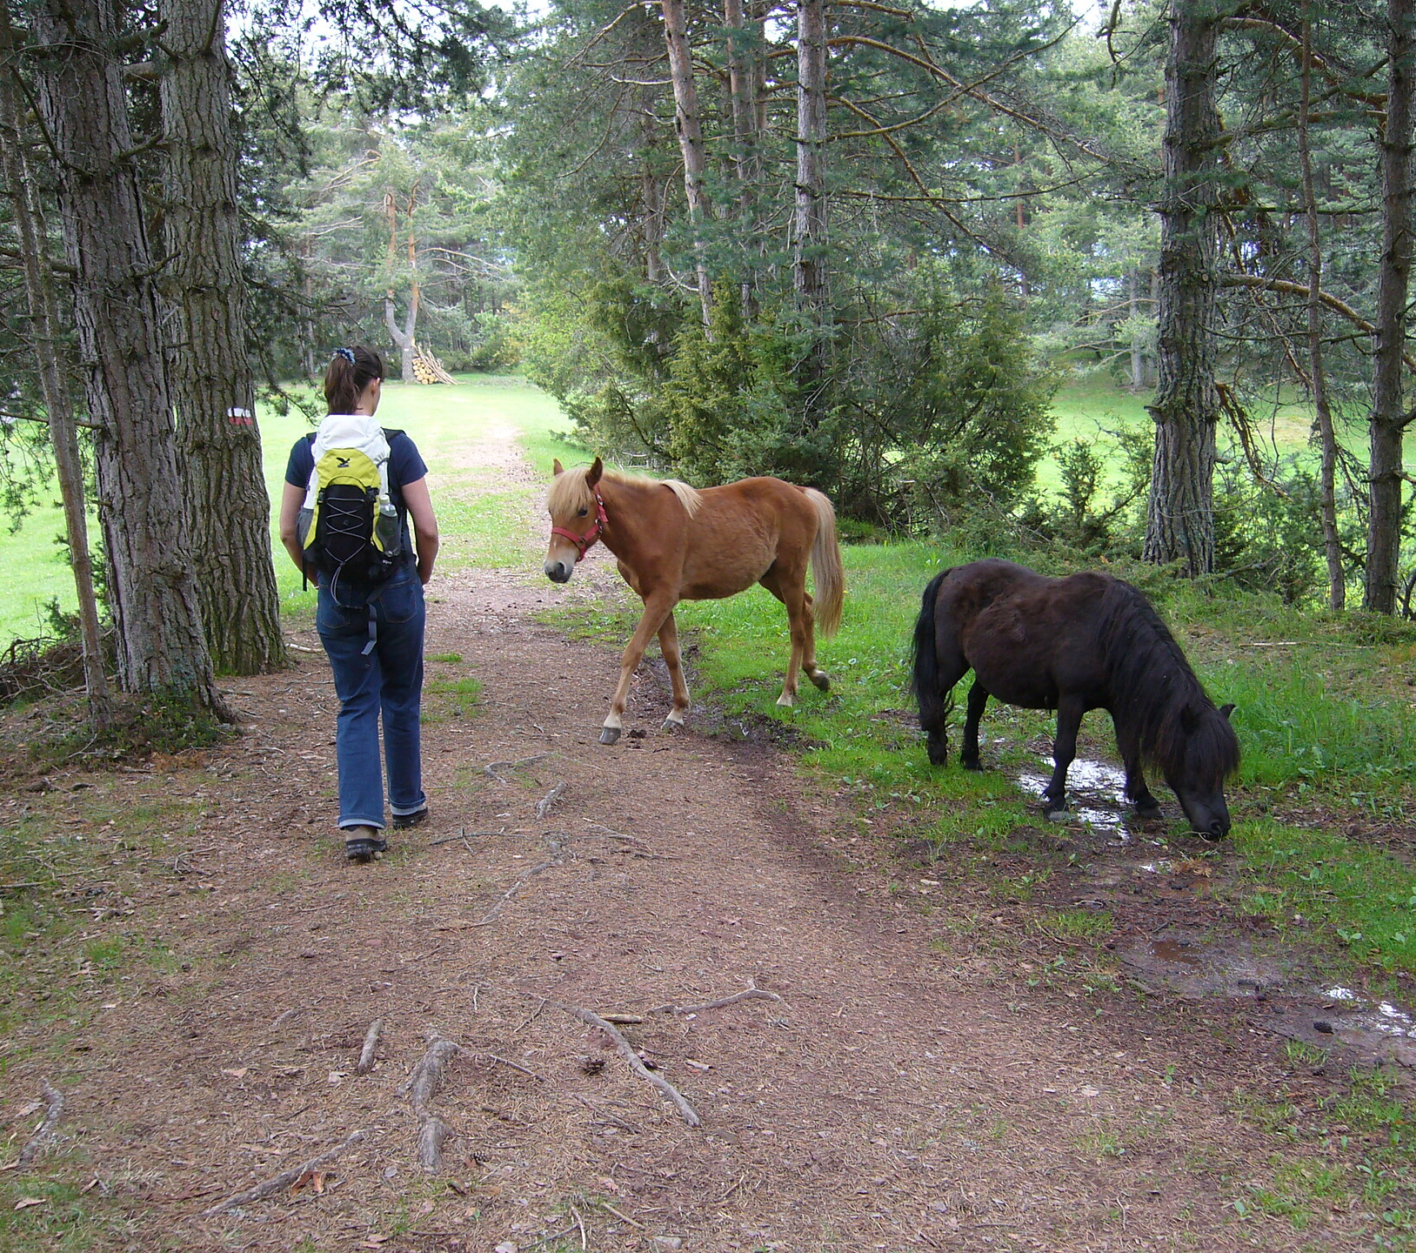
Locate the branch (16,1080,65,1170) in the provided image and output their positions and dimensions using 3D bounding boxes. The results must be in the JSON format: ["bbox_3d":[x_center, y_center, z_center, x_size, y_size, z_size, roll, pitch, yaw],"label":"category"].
[{"bbox_3d":[-1.438,1.068,3.653,0.066,0.035,0.431,-3,10,-15],"label":"branch"}]

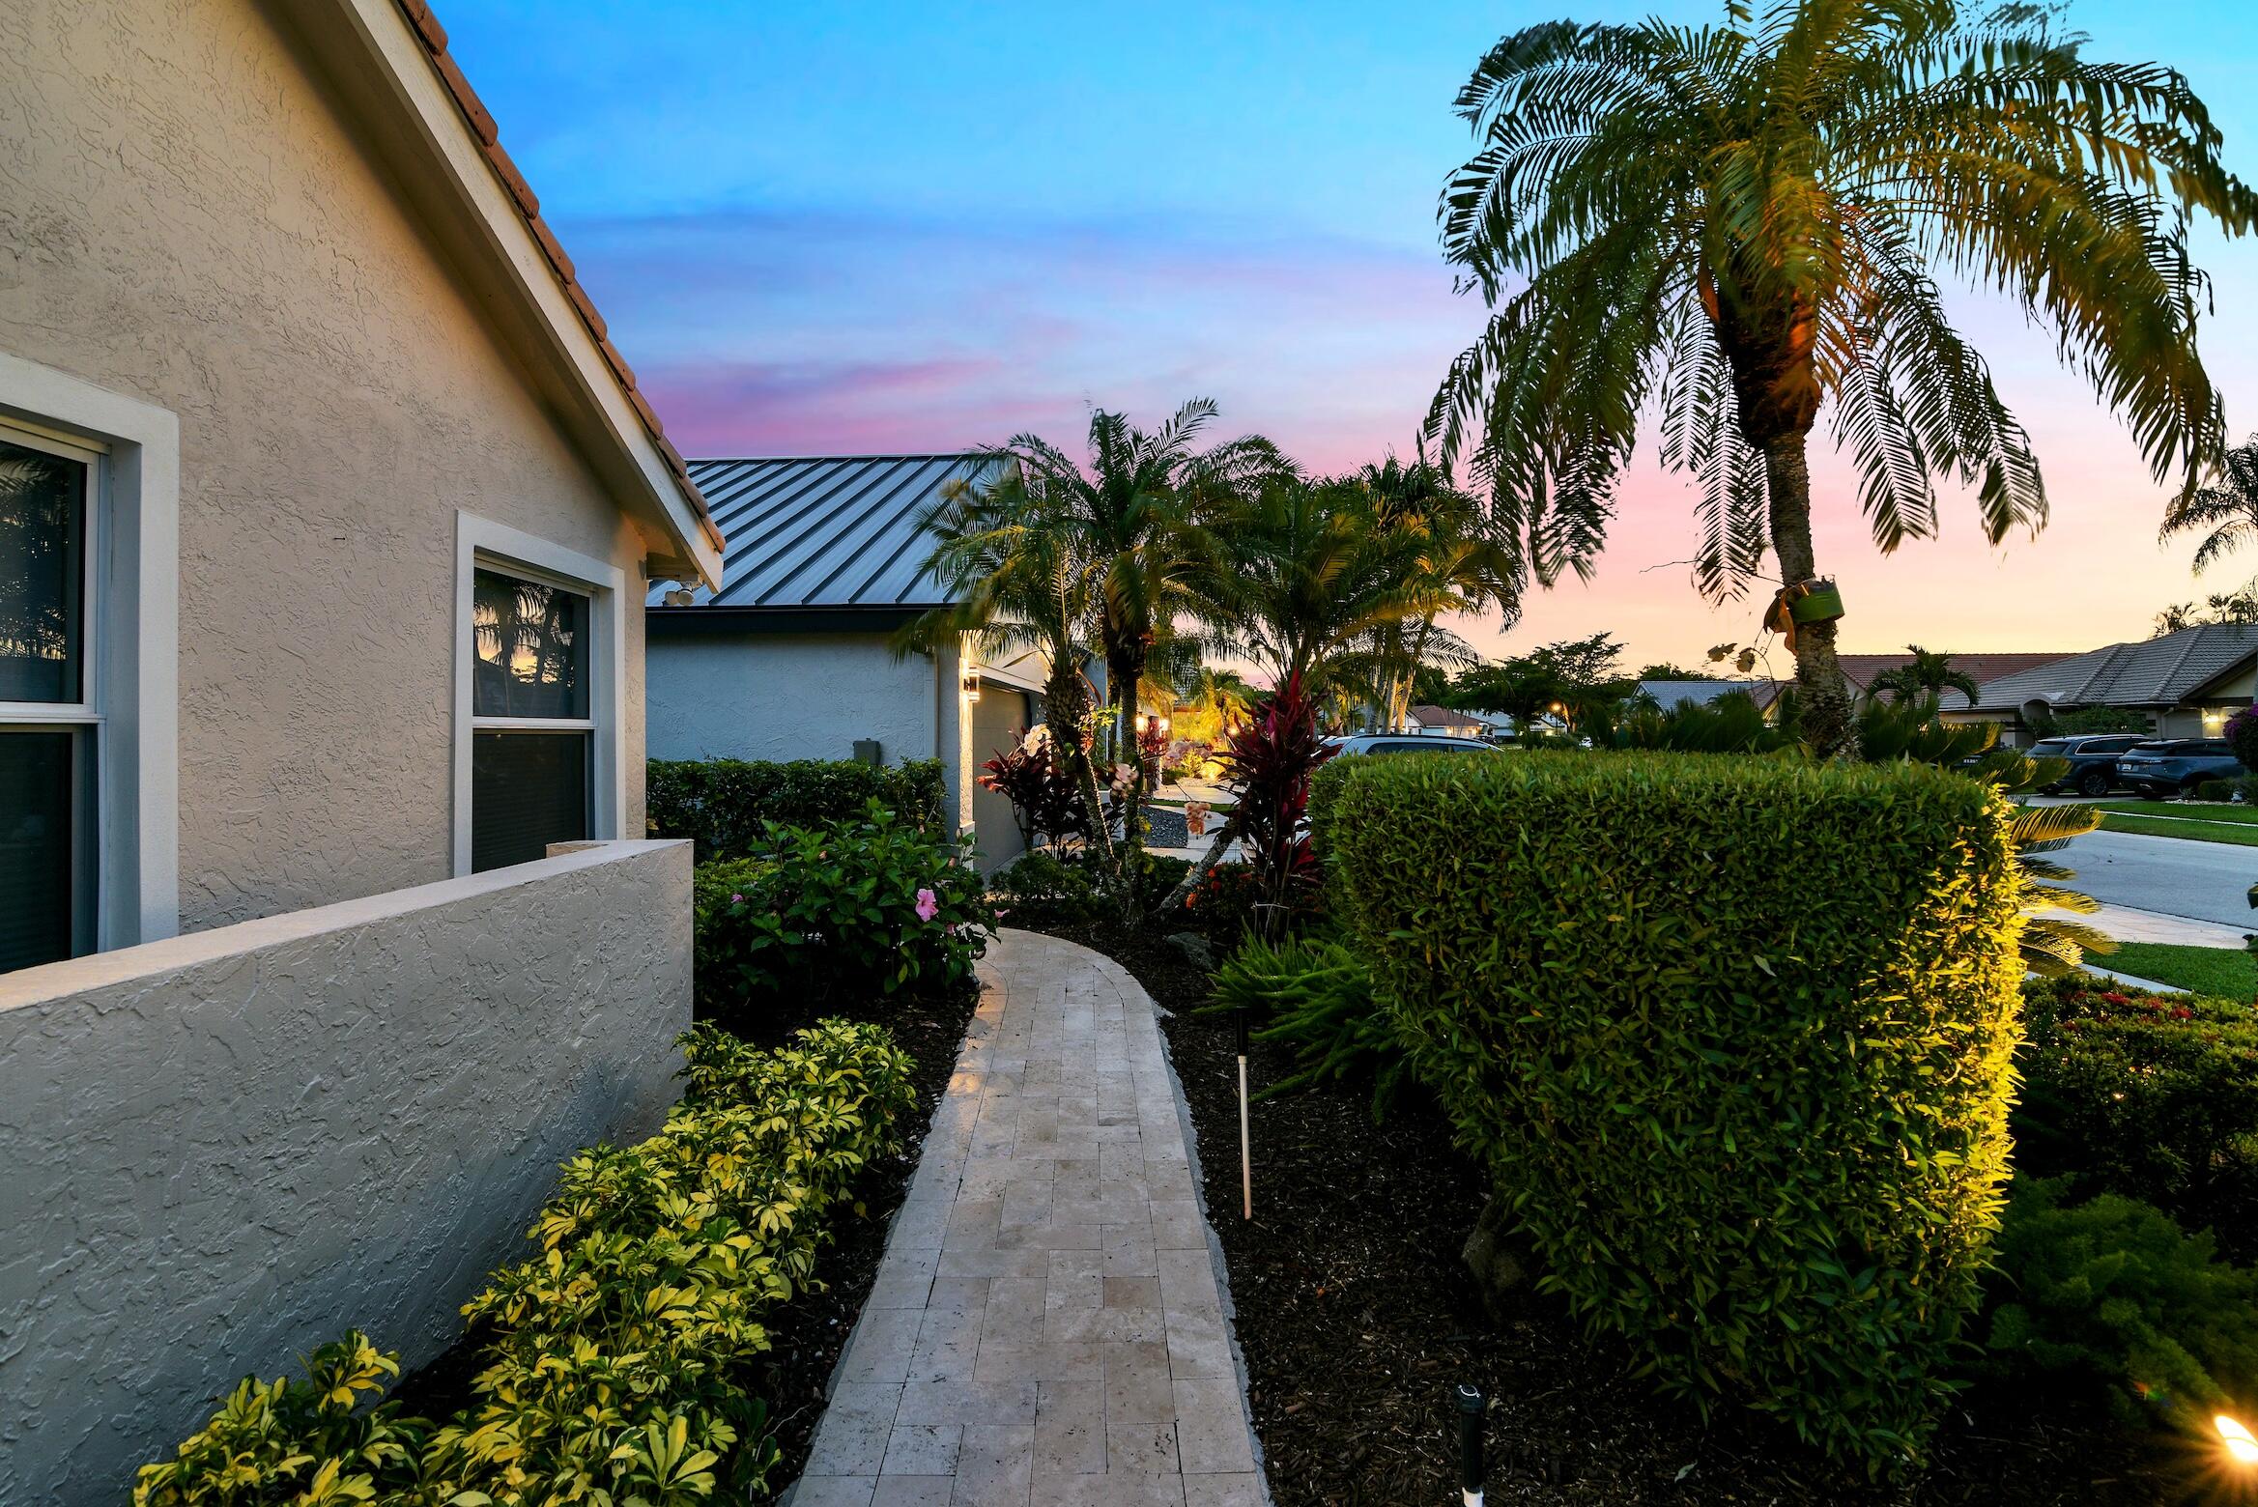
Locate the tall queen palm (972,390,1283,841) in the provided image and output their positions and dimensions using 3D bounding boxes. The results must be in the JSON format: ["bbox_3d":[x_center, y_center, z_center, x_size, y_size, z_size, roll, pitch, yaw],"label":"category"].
[{"bbox_3d":[0.000,-0.780,8.400,2.550,4.300,2.500,0,0,0],"label":"tall queen palm"}]

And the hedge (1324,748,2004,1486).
[{"bbox_3d":[1.270,0.765,2.850,1.450,1.420,1.250,0,0,12],"label":"hedge"}]

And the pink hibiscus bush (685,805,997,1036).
[{"bbox_3d":[-1.740,0.890,6.200,1.750,1.130,1.500,0,0,0],"label":"pink hibiscus bush"}]

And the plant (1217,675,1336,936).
[{"bbox_3d":[1.090,0.440,7.500,0.900,2.000,0.900,0,0,0],"label":"plant"}]

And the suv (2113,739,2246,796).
[{"bbox_3d":[30.400,0.480,27.600,4.800,1.670,1.950,0,0,15],"label":"suv"}]

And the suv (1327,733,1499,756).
[{"bbox_3d":[5.750,0.530,18.200,4.800,1.750,1.920,0,0,4],"label":"suv"}]

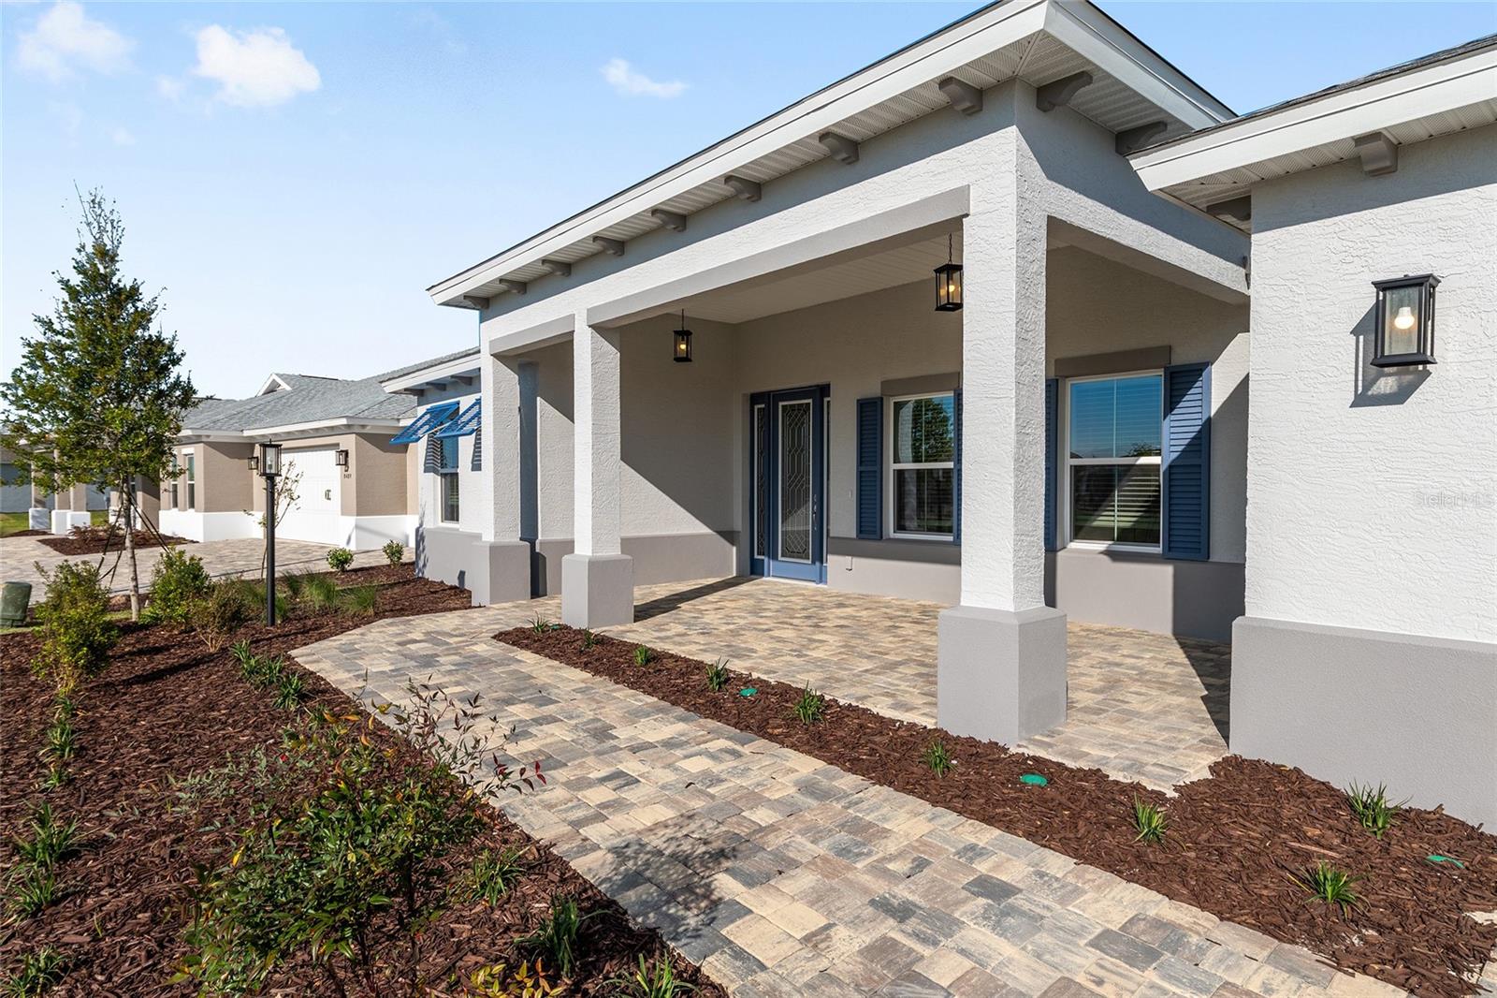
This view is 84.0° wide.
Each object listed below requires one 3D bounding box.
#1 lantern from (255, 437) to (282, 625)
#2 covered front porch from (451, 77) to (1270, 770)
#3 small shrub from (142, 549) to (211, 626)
[{"bbox_3d":[-4.661,0.331,8.120,0.190,1.820,0.190,-1,1,-40],"label":"lantern"},{"bbox_3d":[0.434,-0.504,7.749,3.608,3.224,6.969,-1,1,-40],"label":"covered front porch"},{"bbox_3d":[-5.779,0.874,8.400,0.630,0.770,0.630,-1,1,-40],"label":"small shrub"}]

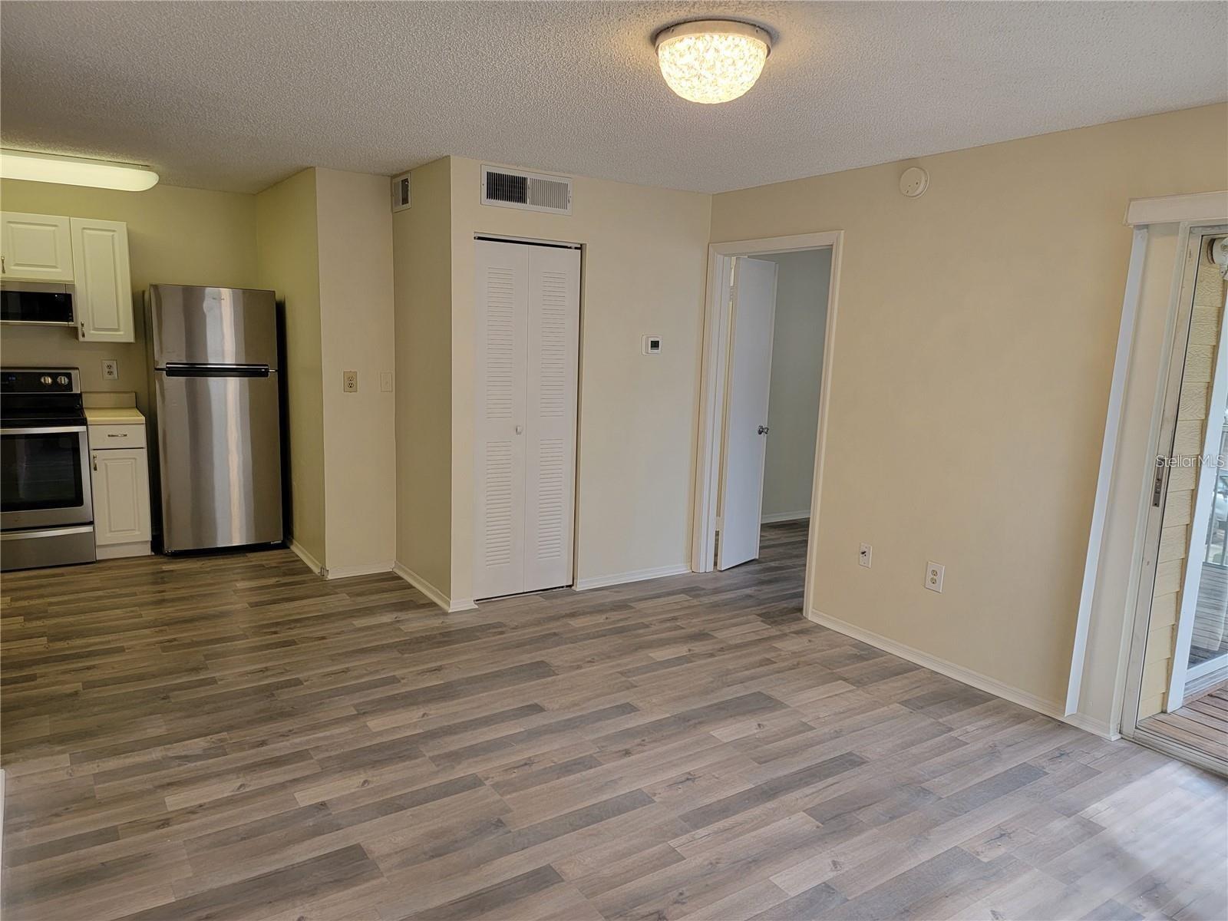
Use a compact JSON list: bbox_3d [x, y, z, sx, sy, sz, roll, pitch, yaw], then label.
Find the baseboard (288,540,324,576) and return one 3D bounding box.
[{"bbox_3d":[-1.994,0.629,5.521,0.018,0.077,0.820,-4,11,-33],"label":"baseboard"}]

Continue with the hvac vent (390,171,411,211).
[{"bbox_3d":[-1.238,-1.557,4.941,0.022,0.200,0.290,-4,11,-33],"label":"hvac vent"}]

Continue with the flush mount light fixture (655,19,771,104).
[{"bbox_3d":[0.280,-1.115,2.438,0.325,0.167,0.325,2,9,0],"label":"flush mount light fixture"}]

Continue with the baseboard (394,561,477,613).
[{"bbox_3d":[-1.087,0.732,5.087,0.168,0.071,0.904,-4,11,-34],"label":"baseboard"}]

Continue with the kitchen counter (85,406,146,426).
[{"bbox_3d":[-3.286,-0.293,5.588,0.315,0.047,0.610,-4,11,-33],"label":"kitchen counter"}]

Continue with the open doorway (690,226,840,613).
[{"bbox_3d":[0.902,-0.232,5.077,0.130,2.114,1.061,-4,11,-34],"label":"open doorway"}]

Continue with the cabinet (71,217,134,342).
[{"bbox_3d":[-3.343,-1.162,5.564,0.306,0.762,0.320,-4,11,-33],"label":"cabinet"}]

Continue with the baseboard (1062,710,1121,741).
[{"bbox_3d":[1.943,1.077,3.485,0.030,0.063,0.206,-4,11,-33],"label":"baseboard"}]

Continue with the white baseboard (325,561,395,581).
[{"bbox_3d":[-1.579,0.680,5.302,0.422,0.070,0.013,-4,11,-34],"label":"white baseboard"}]

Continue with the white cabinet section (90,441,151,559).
[{"bbox_3d":[-3.330,0.224,5.717,0.313,0.740,0.590,-4,11,-34],"label":"white cabinet section"}]

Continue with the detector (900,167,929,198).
[{"bbox_3d":[1.418,-1.312,4.023,0.038,0.145,0.145,-4,11,-33],"label":"detector"}]

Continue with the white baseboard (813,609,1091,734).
[{"bbox_3d":[1.557,0.979,4.128,0.013,0.070,1.587,-4,11,-34],"label":"white baseboard"}]

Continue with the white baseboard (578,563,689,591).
[{"bbox_3d":[0.145,0.728,5.381,0.893,0.070,0.013,-4,11,-34],"label":"white baseboard"}]

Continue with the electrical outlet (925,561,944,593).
[{"bbox_3d":[1.548,0.564,4.096,0.011,0.134,0.093,-4,11,-34],"label":"electrical outlet"}]

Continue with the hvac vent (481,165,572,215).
[{"bbox_3d":[-0.461,-1.443,4.568,0.548,0.198,0.020,-4,11,-34],"label":"hvac vent"}]

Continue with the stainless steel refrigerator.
[{"bbox_3d":[-2.757,-0.294,5.863,0.735,1.740,0.680,-4,11,-33],"label":"stainless steel refrigerator"}]

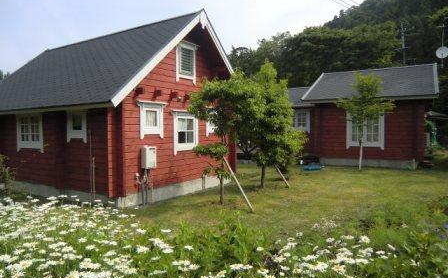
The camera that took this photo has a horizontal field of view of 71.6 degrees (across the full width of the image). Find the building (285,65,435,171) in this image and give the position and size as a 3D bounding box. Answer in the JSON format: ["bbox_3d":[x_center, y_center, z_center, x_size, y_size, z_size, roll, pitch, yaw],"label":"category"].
[{"bbox_3d":[6.506,-1.114,15.199,6.300,4.450,6.100,1,2,32],"label":"building"}]

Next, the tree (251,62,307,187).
[{"bbox_3d":[1.585,-0.422,9.312,1.700,3.770,1.620,0,2,10],"label":"tree"}]

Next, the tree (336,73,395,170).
[{"bbox_3d":[5.508,-0.650,12.027,2.120,3.750,1.950,1,2,25],"label":"tree"}]

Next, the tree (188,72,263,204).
[{"bbox_3d":[0.061,-0.036,7.510,1.740,3.270,1.600,0,2,0],"label":"tree"}]

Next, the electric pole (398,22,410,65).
[{"bbox_3d":[18.741,-6.117,32.202,1.100,12.000,0.700,-2,2,33],"label":"electric pole"}]

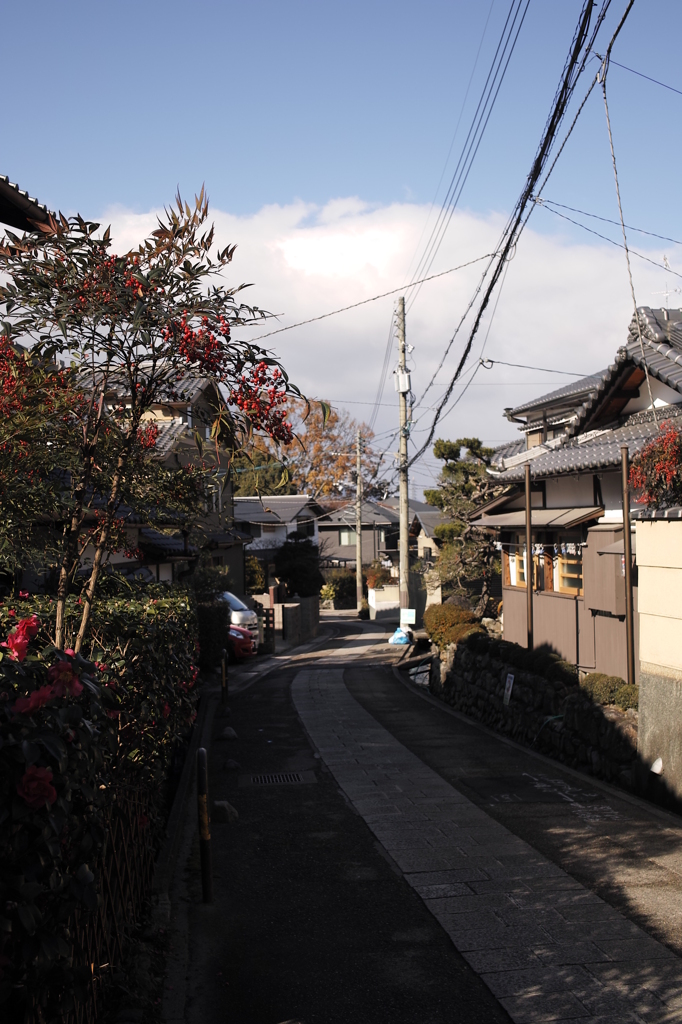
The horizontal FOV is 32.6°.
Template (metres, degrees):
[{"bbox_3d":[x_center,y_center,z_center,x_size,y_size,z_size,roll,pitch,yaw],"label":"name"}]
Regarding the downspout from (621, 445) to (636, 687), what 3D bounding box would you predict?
[{"bbox_3d":[3.443,0.654,14.000,0.085,2.930,0.085,-1,-1,-11],"label":"downspout"}]

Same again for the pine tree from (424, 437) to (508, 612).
[{"bbox_3d":[2.584,0.278,24.000,1.750,3.650,1.750,-1,-1,-10],"label":"pine tree"}]

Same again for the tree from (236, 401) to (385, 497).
[{"bbox_3d":[-2.227,-1.019,88.000,11.000,14.000,10.500,-1,-1,0],"label":"tree"}]

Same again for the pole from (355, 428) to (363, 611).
[{"bbox_3d":[1.031,0.530,65.000,0.340,10.300,0.340,-1,-1,0],"label":"pole"}]

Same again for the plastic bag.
[{"bbox_3d":[1.862,3.898,36.800,0.660,0.540,0.540,-1,-1,0],"label":"plastic bag"}]

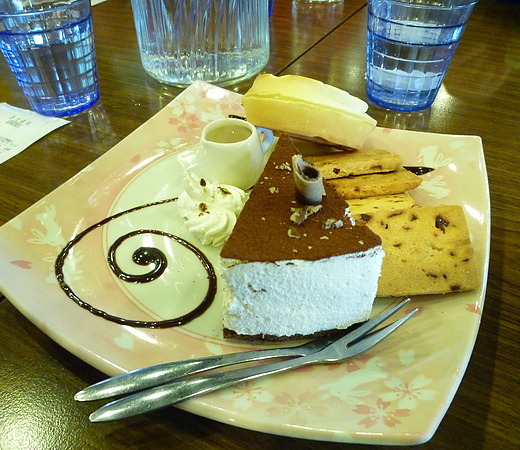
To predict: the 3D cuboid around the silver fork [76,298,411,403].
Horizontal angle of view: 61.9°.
[{"bbox_3d":[0.000,0.052,0.181,0.142,0.012,0.014,-11,43,-17],"label":"silver fork"}]

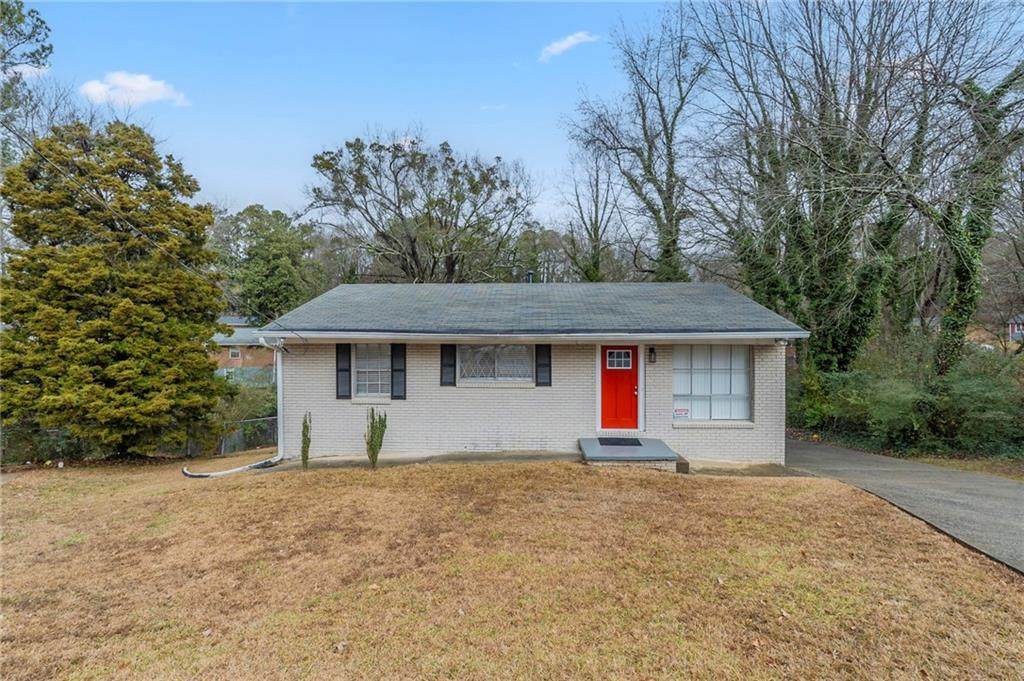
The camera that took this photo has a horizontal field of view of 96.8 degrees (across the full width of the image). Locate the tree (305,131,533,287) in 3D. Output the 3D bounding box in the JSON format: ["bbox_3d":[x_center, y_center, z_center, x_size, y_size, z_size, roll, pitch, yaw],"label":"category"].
[{"bbox_3d":[-5.400,-4.500,27.500,13.700,16.000,12.500,0,0,0],"label":"tree"}]

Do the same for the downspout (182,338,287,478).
[{"bbox_3d":[-6.630,1.550,10.800,2.050,3.150,0.700,0,0,-12],"label":"downspout"}]

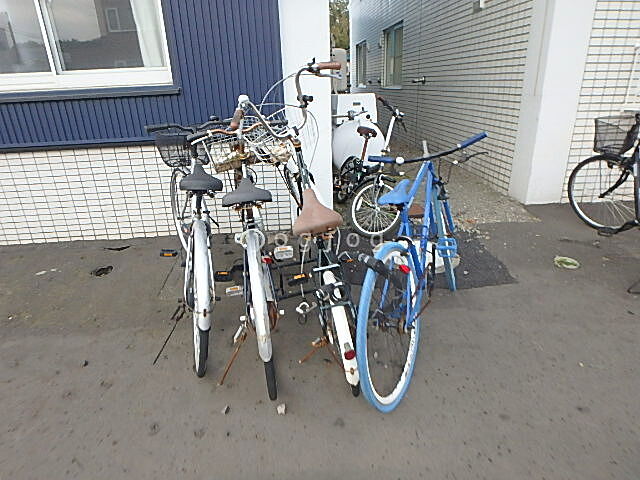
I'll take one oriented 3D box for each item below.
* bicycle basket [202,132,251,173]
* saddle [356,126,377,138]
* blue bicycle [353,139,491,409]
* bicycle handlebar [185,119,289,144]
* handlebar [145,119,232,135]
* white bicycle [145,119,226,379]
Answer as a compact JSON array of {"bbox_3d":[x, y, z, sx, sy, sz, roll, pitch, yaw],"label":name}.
[{"bbox_3d":[-0.522,-0.526,2.312,0.360,0.210,0.280,-11,24,-22],"label":"bicycle basket"},{"bbox_3d":[0.441,-1.008,3.641,0.165,0.100,0.270,1,22,-15],"label":"saddle"},{"bbox_3d":[0.478,0.034,1.834,0.580,0.950,1.680,1,21,32],"label":"blue bicycle"},{"bbox_3d":[-0.437,-0.573,2.071,0.540,0.120,0.190,-15,25,-20],"label":"bicycle handlebar"},{"bbox_3d":[-0.699,-0.626,2.199,0.520,0.110,0.190,-8,23,-15],"label":"handlebar"},{"bbox_3d":[-0.663,-0.103,2.143,0.560,1.030,1.740,-6,22,-15],"label":"white bicycle"}]

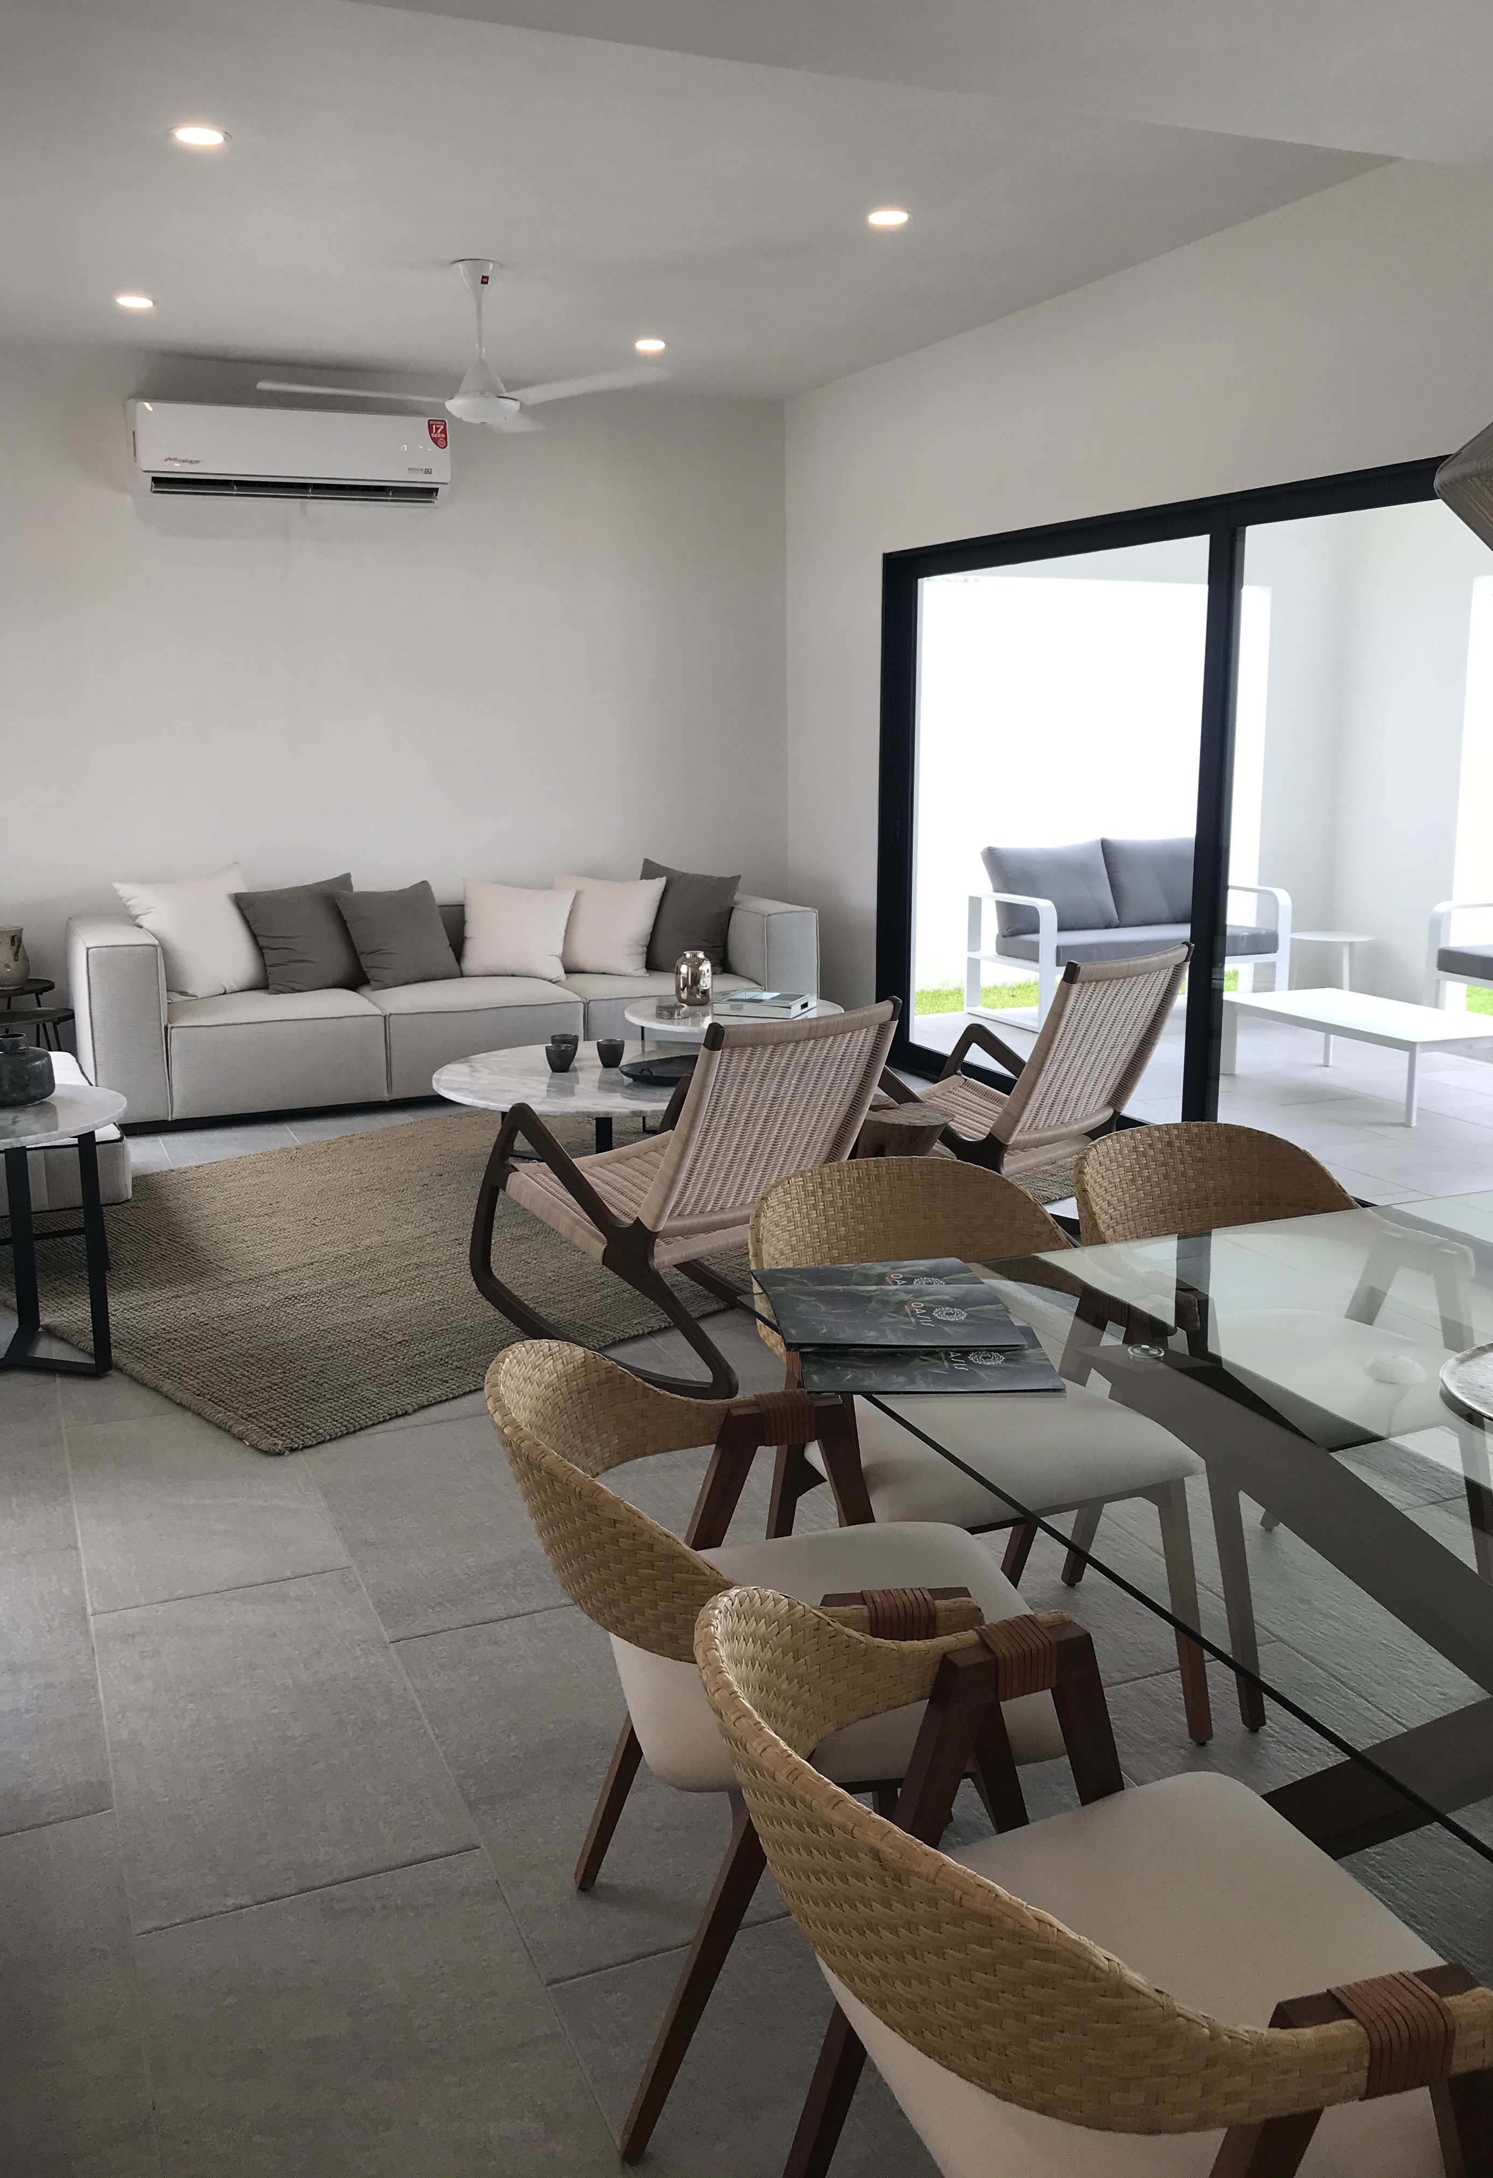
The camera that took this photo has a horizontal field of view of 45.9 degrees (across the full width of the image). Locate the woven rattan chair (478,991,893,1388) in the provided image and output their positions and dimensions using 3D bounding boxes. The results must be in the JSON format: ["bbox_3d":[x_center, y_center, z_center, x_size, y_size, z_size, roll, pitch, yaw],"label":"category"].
[{"bbox_3d":[-0.153,0.188,4.289,0.565,0.899,1.050,-11,16,-40],"label":"woven rattan chair"}]

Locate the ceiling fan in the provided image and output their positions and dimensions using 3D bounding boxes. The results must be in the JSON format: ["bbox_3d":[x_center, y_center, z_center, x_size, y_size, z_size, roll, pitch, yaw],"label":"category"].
[{"bbox_3d":[-0.946,-2.419,5.705,1.210,0.490,1.330,-5,13,-23],"label":"ceiling fan"}]

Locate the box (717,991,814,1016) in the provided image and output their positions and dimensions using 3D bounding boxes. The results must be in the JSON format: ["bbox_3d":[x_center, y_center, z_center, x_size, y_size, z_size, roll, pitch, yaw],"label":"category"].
[{"bbox_3d":[0.068,-0.306,6.489,0.294,0.038,0.295,4,13,18],"label":"box"}]

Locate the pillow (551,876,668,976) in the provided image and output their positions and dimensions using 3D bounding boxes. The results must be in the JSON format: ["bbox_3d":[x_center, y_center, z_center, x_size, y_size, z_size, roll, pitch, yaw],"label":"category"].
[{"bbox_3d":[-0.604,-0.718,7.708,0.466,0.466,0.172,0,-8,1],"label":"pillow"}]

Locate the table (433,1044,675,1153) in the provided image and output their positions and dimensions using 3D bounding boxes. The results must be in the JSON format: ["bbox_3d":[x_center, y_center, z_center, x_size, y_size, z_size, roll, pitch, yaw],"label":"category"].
[{"bbox_3d":[-0.459,0.113,5.960,1.185,0.345,1.185,-5,13,-23],"label":"table"}]

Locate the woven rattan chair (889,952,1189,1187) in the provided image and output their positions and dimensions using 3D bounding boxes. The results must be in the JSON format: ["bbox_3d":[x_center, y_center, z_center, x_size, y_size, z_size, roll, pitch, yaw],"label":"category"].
[{"bbox_3d":[0.690,0.028,4.937,0.577,0.901,1.063,-11,16,-41],"label":"woven rattan chair"}]

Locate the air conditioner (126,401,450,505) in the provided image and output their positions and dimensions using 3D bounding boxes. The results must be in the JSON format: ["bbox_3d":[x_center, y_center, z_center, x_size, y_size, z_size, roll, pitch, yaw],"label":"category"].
[{"bbox_3d":[-1.859,-2.578,7.212,1.235,0.339,0.253,-6,13,-23],"label":"air conditioner"}]

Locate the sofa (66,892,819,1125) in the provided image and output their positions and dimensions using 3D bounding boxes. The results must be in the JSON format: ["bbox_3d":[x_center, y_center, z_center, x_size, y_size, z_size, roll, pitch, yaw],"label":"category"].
[{"bbox_3d":[-1.237,-0.389,7.446,2.925,0.713,1.022,-6,13,-23],"label":"sofa"}]

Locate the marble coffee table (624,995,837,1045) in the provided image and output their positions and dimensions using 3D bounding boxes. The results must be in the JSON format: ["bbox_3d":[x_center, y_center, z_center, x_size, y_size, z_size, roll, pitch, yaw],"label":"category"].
[{"bbox_3d":[-0.044,-0.068,6.543,0.811,0.450,0.811,-5,13,-23],"label":"marble coffee table"}]

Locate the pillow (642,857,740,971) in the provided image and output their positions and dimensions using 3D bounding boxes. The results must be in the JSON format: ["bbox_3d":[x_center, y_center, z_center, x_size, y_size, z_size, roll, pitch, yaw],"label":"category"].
[{"bbox_3d":[-0.248,-0.755,7.835,0.466,0.466,0.172,2,-2,12],"label":"pillow"}]

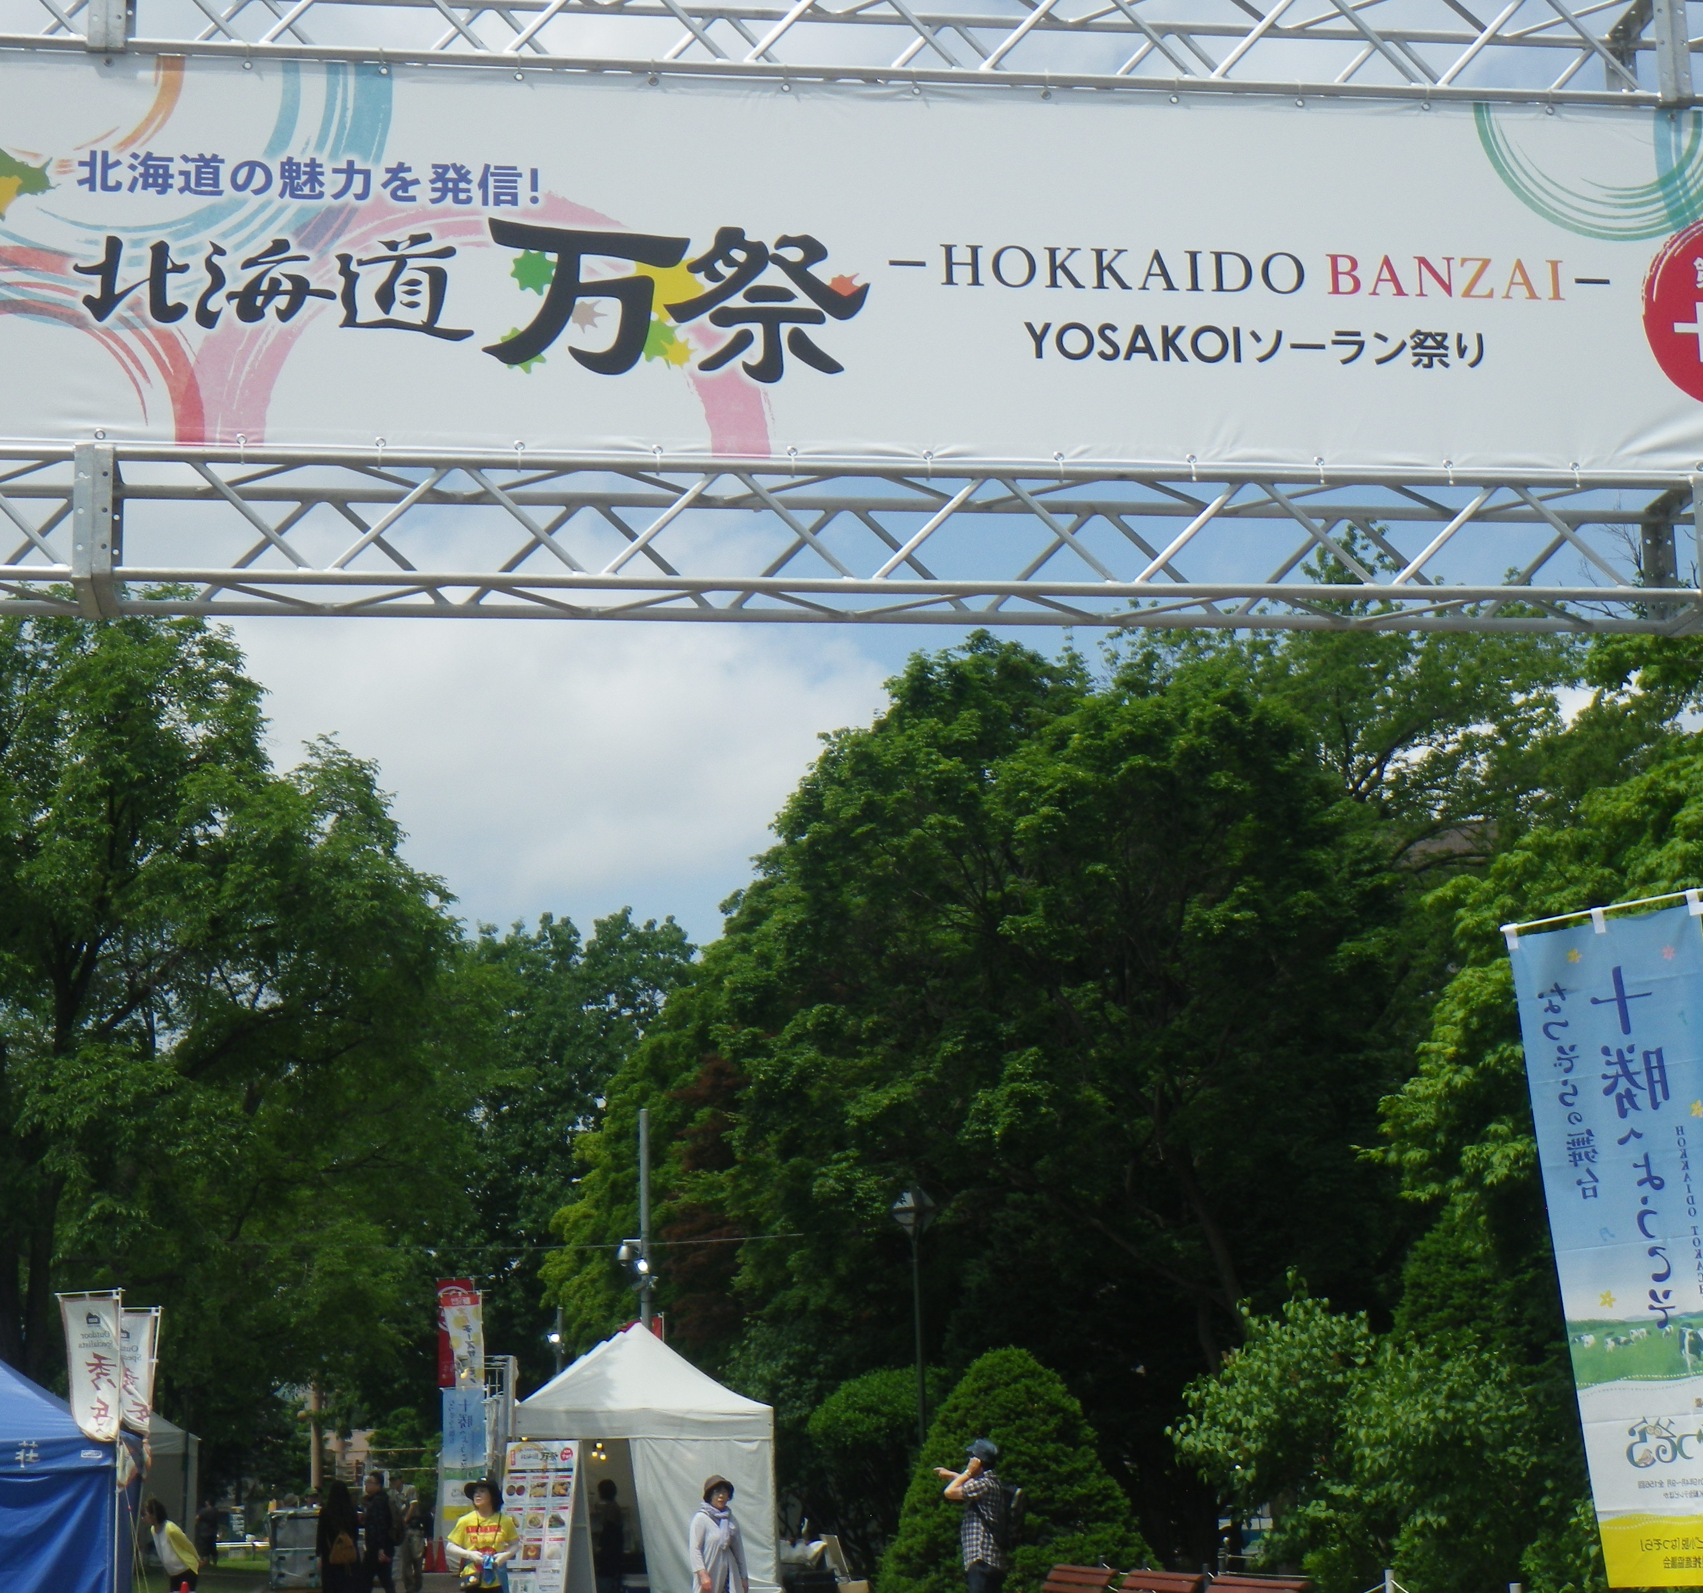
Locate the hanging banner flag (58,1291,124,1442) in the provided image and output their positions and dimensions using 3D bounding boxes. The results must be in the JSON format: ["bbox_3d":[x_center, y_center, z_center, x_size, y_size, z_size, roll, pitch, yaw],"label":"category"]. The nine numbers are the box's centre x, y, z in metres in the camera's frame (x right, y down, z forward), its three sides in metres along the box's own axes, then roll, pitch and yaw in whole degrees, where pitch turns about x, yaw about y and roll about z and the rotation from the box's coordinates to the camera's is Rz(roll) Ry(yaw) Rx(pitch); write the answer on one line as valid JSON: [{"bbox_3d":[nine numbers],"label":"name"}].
[{"bbox_3d":[-6.598,5.076,27.076,0.600,1.700,0.150,-5,-13,14],"label":"hanging banner flag"}]

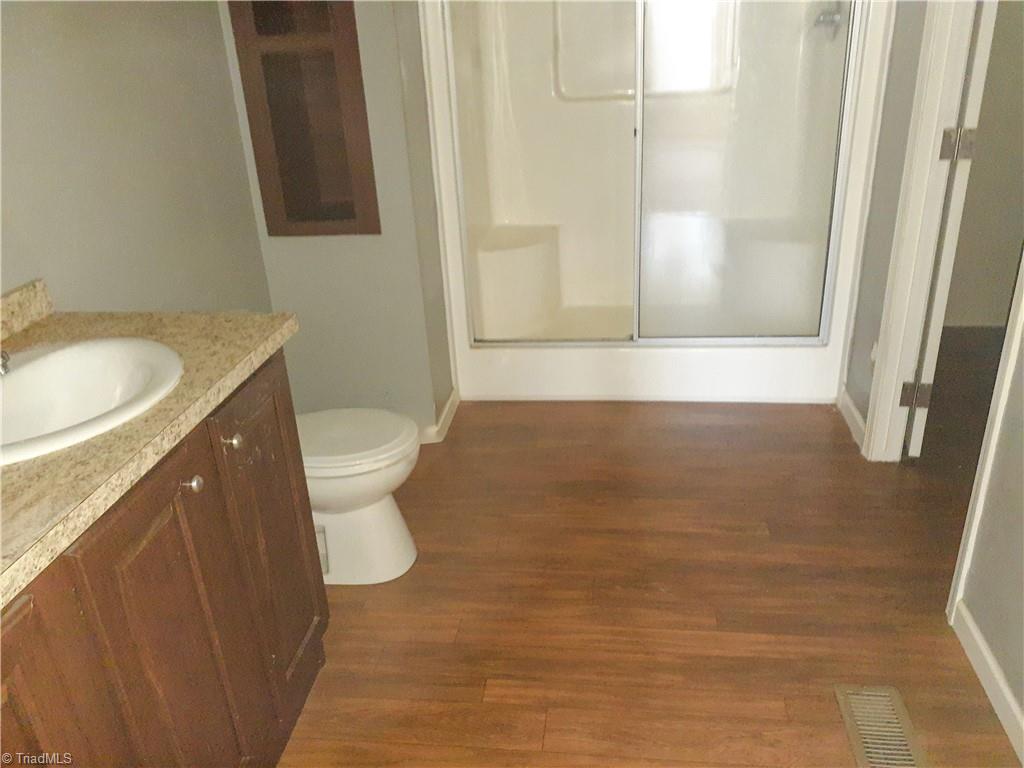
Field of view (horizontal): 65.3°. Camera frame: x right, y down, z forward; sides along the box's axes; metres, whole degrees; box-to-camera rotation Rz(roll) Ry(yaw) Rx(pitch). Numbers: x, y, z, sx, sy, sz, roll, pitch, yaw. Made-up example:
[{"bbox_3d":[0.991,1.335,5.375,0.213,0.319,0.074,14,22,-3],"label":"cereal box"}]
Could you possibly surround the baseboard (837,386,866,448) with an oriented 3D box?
[{"bbox_3d":[1.260,0.121,2.953,0.015,0.087,0.378,0,24,8],"label":"baseboard"}]

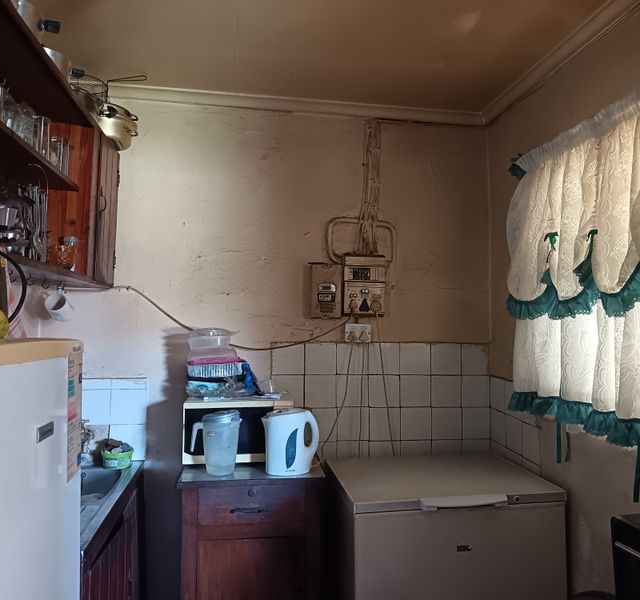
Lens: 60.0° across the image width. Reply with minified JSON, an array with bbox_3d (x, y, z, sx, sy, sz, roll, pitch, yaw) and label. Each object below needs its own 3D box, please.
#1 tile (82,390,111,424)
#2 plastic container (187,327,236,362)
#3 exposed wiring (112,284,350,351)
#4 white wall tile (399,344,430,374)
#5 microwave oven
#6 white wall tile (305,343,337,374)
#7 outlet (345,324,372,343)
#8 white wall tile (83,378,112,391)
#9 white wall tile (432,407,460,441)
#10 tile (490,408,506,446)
[{"bbox_3d":[-1.000,0.474,2.444,0.150,0.150,0.010,1,-6,-8],"label":"tile"},{"bbox_3d":[-0.447,0.185,2.294,0.200,0.140,0.180,1,-3,-8],"label":"plastic container"},{"bbox_3d":[-0.382,0.086,2.495,1.059,0.276,0.050,1,-2,-8],"label":"exposed wiring"},{"bbox_3d":[0.454,0.281,2.644,0.151,0.151,0.010,1,-2,-8],"label":"white wall tile"},{"bbox_3d":[-0.338,0.522,2.313,0.424,0.236,0.330,1,-2,-8],"label":"microwave oven"},{"bbox_3d":[0.004,0.273,2.577,0.151,0.151,0.010,1,-2,-8],"label":"white wall tile"},{"bbox_3d":[0.175,0.156,2.583,0.122,0.084,0.035,1,-3,-8],"label":"outlet"},{"bbox_3d":[-0.990,0.369,2.421,0.150,0.049,0.010,1,-2,-8],"label":"white wall tile"},{"bbox_3d":[0.607,0.595,2.658,0.151,0.151,0.010,1,-2,-8],"label":"white wall tile"},{"bbox_3d":[0.843,0.595,2.601,0.010,0.151,0.150,1,-3,-8],"label":"tile"}]

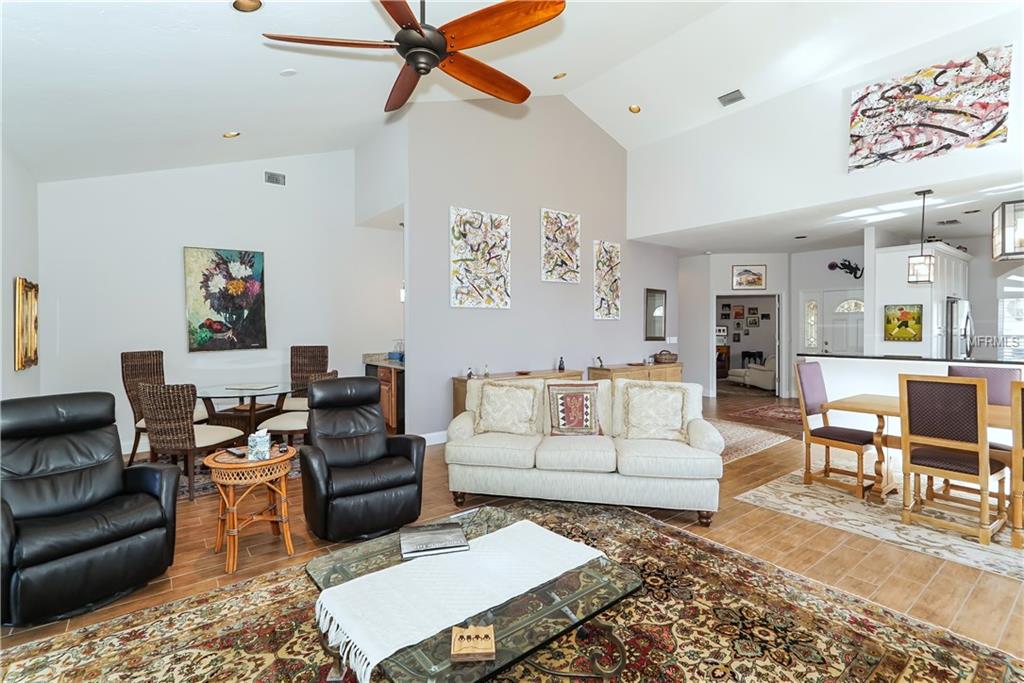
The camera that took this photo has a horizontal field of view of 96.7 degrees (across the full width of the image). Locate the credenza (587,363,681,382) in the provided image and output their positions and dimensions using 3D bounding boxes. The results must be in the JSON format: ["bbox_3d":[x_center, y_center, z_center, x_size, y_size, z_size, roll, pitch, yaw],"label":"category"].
[{"bbox_3d":[2.049,0.799,7.394,1.840,0.820,0.450,-1,1,-37],"label":"credenza"}]

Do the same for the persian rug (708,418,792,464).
[{"bbox_3d":[2.054,1.234,5.640,2.600,0.012,1.760,-1,1,-42],"label":"persian rug"}]

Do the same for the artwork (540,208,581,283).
[{"bbox_3d":[0.728,-1.359,6.532,0.770,1.020,0.041,-1,2,-37],"label":"artwork"}]

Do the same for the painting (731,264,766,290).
[{"bbox_3d":[4.902,-1.325,9.390,0.655,0.545,0.030,0,1,8],"label":"painting"}]

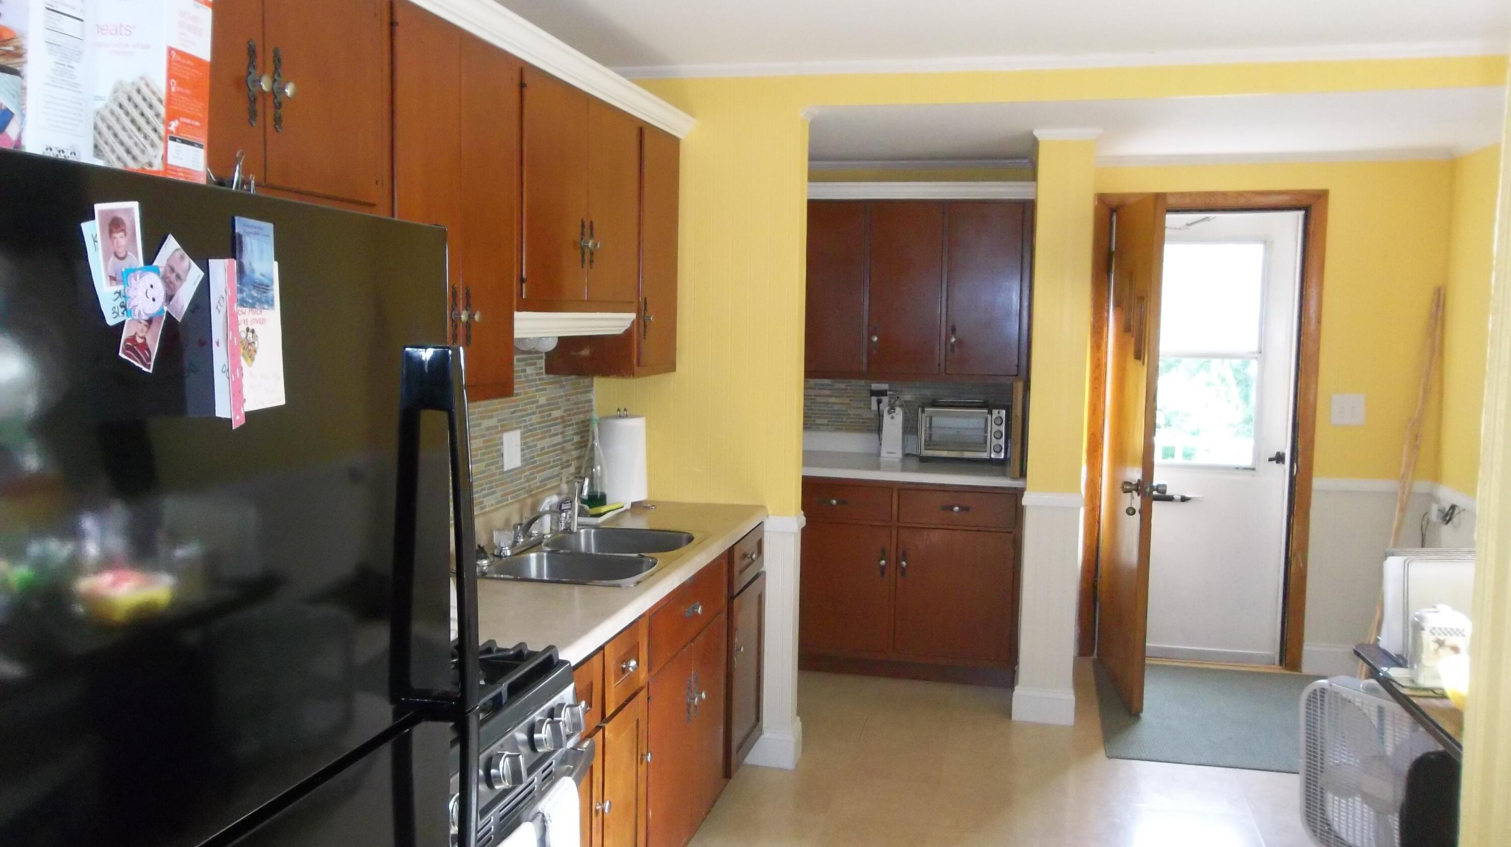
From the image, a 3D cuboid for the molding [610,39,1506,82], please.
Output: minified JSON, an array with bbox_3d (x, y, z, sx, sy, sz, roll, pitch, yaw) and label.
[{"bbox_3d":[0.879,-1.127,3.643,2.850,0.046,0.045,2,6,13],"label":"molding"}]

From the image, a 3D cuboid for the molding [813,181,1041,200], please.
[{"bbox_3d":[0.661,-1.002,5.078,1.068,0.078,0.065,2,6,13],"label":"molding"}]

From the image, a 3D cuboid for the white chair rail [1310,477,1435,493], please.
[{"bbox_3d":[2.712,0.279,5.173,0.485,0.057,0.027,2,5,13],"label":"white chair rail"}]

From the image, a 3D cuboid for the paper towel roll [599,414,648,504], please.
[{"bbox_3d":[-0.458,0.128,4.037,0.160,0.285,0.160,1,5,0],"label":"paper towel roll"}]

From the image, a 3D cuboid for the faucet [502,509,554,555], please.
[{"bbox_3d":[-0.615,0.290,3.310,0.170,0.115,0.260,2,5,12],"label":"faucet"}]

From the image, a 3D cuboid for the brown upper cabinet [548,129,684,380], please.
[{"bbox_3d":[-0.461,-0.559,3.851,0.305,0.800,0.440,2,5,13],"label":"brown upper cabinet"}]

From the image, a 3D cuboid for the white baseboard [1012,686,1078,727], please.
[{"bbox_3d":[1.127,1.109,4.605,0.240,0.123,0.024,2,5,13],"label":"white baseboard"}]

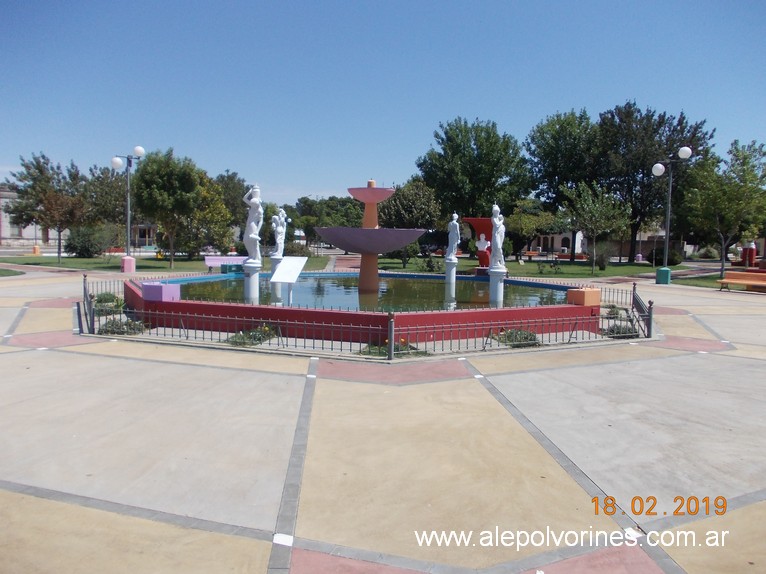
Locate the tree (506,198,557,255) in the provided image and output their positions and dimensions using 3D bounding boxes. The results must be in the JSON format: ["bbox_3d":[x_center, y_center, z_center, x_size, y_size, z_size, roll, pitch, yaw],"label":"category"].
[{"bbox_3d":[11.785,-4.576,49.196,3.967,4.863,3.967,1,5,0],"label":"tree"}]

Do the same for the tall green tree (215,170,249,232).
[{"bbox_3d":[-11.093,-5.366,45.054,3.201,6.145,3.201,1,5,0],"label":"tall green tree"}]

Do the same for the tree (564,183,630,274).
[{"bbox_3d":[10.195,-2.766,29.442,2.915,4.355,2.915,1,5,0],"label":"tree"}]

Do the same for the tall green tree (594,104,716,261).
[{"bbox_3d":[21.129,-8.149,48.302,8.528,12.516,8.343,1,5,0],"label":"tall green tree"}]

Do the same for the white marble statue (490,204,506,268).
[{"bbox_3d":[2.245,-0.969,12.037,0.332,1.259,0.322,5,6,42],"label":"white marble statue"}]

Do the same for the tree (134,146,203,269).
[{"bbox_3d":[-9.649,-3.485,27.799,3.116,5.387,3.026,1,4,0],"label":"tree"}]

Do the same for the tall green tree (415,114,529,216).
[{"bbox_3d":[7.502,-8.272,51.933,9.480,11.825,9.142,1,4,0],"label":"tall green tree"}]

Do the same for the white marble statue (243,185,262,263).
[{"bbox_3d":[-2.427,-1.158,11.519,0.380,1.459,0.400,2,5,12],"label":"white marble statue"}]

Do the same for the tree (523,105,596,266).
[{"bbox_3d":[14.787,-8.352,51.033,6.492,12.459,6.325,1,4,0],"label":"tree"}]

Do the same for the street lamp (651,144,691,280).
[{"bbox_3d":[11.092,-2.727,23.737,1.450,5.231,0.520,1,5,0],"label":"street lamp"}]

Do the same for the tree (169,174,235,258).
[{"bbox_3d":[-10.943,-4.158,36.937,4.050,5.046,3.967,1,5,0],"label":"tree"}]

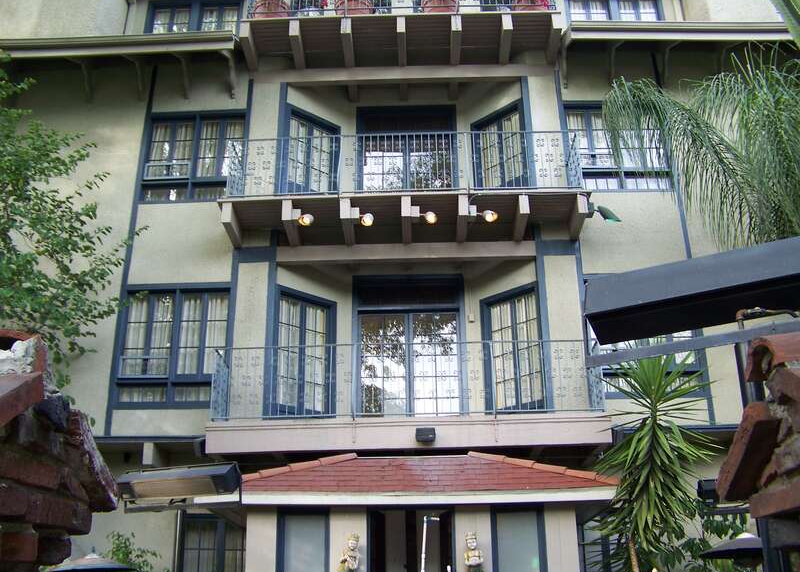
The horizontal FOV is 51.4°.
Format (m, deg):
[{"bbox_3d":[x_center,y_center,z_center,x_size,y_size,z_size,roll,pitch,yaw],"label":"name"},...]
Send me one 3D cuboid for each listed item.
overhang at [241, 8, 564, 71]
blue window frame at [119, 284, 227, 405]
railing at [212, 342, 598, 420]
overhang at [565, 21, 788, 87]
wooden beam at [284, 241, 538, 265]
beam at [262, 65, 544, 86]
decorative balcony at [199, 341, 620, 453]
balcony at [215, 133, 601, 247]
[{"bbox_3d":[0.021,-3.600,12.307,4.641,0.295,0.811,-1,-22,2],"label":"overhang"},{"bbox_3d":[-3.000,0.756,11.050,1.435,1.674,0.135,-1,-22,2],"label":"blue window frame"},{"bbox_3d":[0.089,1.263,10.284,4.613,0.894,0.790,-1,-22,2],"label":"railing"},{"bbox_3d":[3.996,-3.449,12.061,3.193,0.624,0.884,-1,-22,2],"label":"overhang"},{"bbox_3d":[0.082,-0.465,11.471,3.578,0.244,0.208,-1,-22,2],"label":"wooden beam"},{"bbox_3d":[0.093,-3.202,12.601,4.295,0.218,0.208,-1,-22,2],"label":"beam"},{"bbox_3d":[0.097,1.445,10.208,4.738,1.288,0.832,-1,-22,2],"label":"decorative balcony"},{"bbox_3d":[0.065,-1.317,11.350,4.901,1.249,0.832,-1,-22,2],"label":"balcony"}]

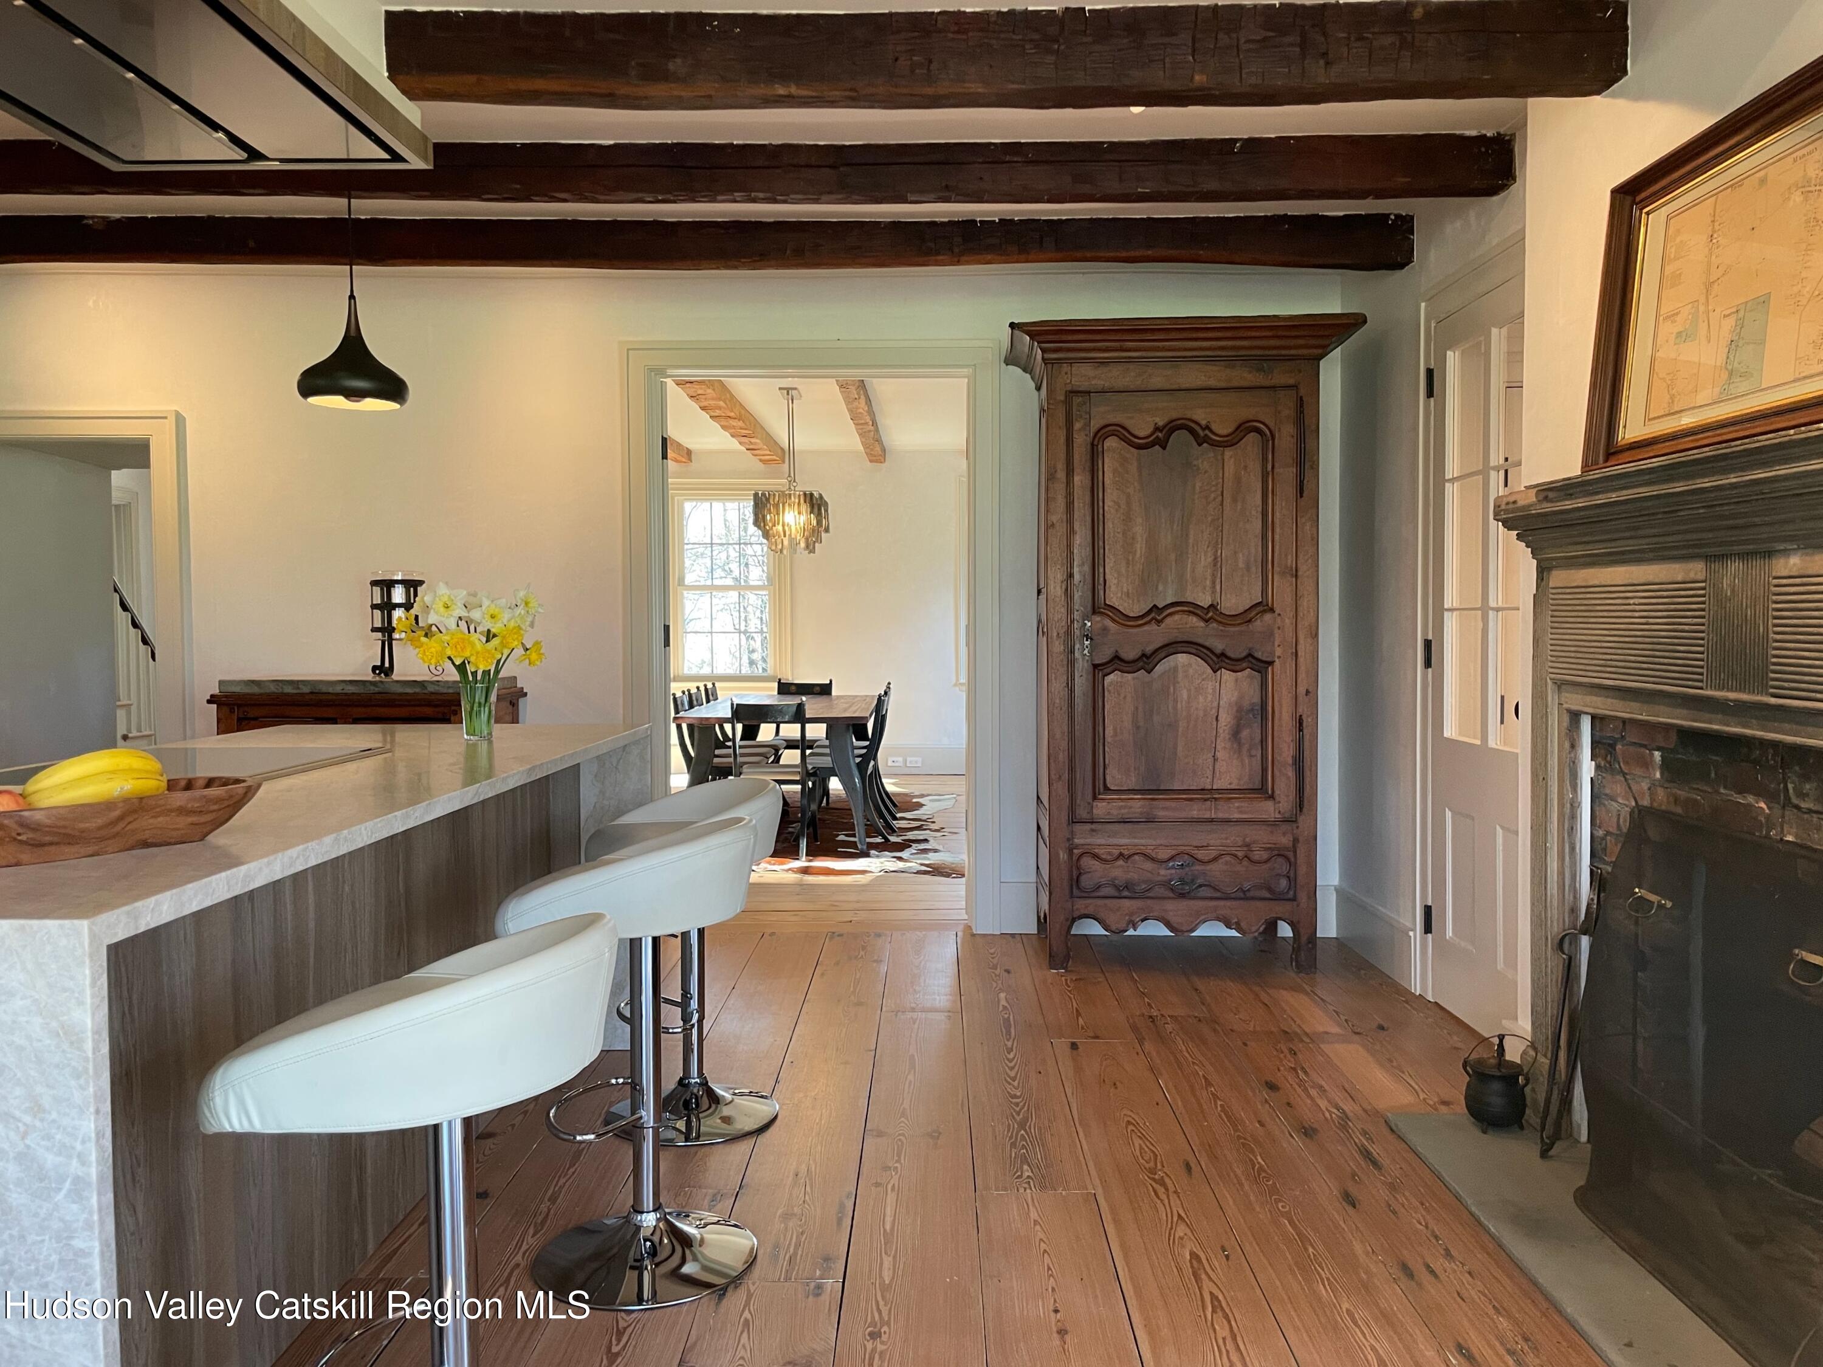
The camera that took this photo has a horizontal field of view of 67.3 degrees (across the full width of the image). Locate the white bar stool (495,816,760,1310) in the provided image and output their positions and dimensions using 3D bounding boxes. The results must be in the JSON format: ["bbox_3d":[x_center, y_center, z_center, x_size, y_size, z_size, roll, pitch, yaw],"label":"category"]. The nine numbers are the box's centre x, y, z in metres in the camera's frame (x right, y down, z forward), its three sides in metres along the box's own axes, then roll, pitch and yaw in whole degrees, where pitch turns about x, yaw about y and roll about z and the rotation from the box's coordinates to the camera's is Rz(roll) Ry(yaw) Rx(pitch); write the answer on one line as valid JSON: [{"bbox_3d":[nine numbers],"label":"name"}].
[{"bbox_3d":[-0.530,0.665,2.547,0.485,0.817,0.490,0,2,1],"label":"white bar stool"}]

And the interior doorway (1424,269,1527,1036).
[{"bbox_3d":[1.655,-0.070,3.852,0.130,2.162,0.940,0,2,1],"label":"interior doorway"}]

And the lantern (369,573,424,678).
[{"bbox_3d":[-1.886,-0.213,5.032,0.195,0.385,0.195,0,2,1],"label":"lantern"}]

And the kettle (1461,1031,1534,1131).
[{"bbox_3d":[1.369,0.920,3.180,0.175,0.206,0.150,1,3,26],"label":"kettle"}]

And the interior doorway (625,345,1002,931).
[{"bbox_3d":[-0.374,-0.165,5.292,1.428,2.250,0.200,0,2,1],"label":"interior doorway"}]

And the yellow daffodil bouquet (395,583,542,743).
[{"bbox_3d":[-1.079,-0.054,3.367,0.373,0.384,0.310,0,2,1],"label":"yellow daffodil bouquet"}]

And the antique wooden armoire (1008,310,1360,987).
[{"bbox_3d":[0.913,-0.117,4.844,1.163,2.180,0.670,0,2,1],"label":"antique wooden armoire"}]

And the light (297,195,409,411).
[{"bbox_3d":[-1.530,-1.041,3.746,0.312,0.586,0.312,0,2,1],"label":"light"}]

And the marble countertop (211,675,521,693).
[{"bbox_3d":[-1.968,0.006,5.013,0.926,0.042,0.411,0,2,1],"label":"marble countertop"}]

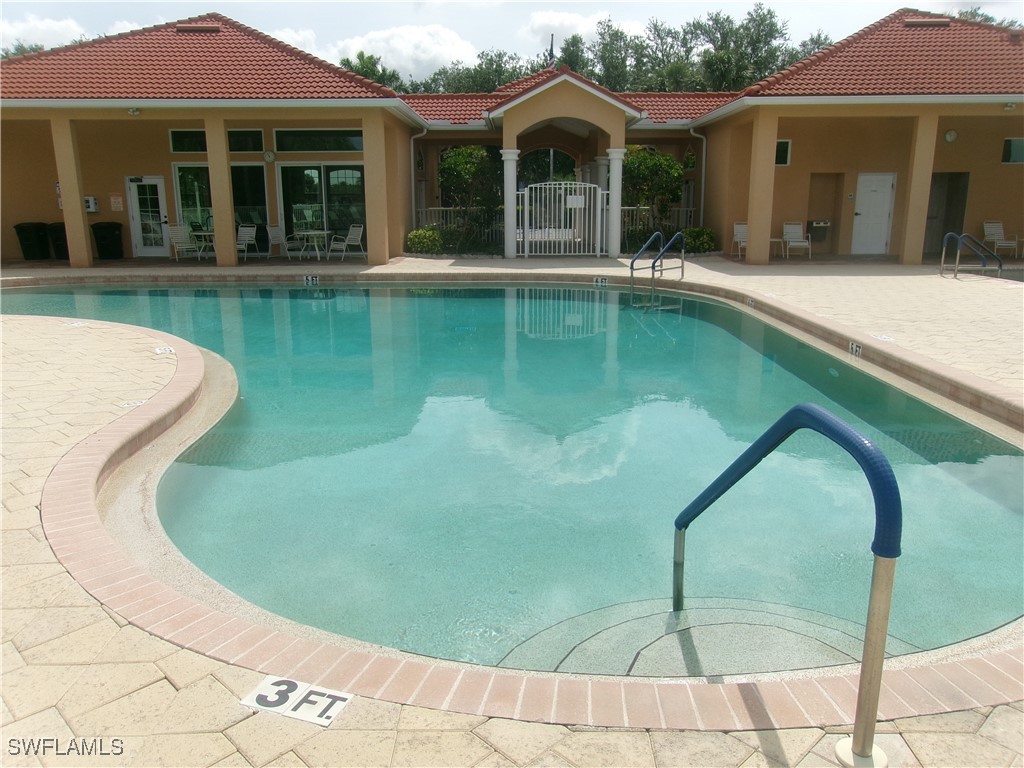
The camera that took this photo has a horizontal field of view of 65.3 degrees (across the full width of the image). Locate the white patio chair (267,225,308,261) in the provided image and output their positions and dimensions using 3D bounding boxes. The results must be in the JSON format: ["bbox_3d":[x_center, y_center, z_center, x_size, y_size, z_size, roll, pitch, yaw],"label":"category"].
[{"bbox_3d":[-5.679,-3.583,20.206,0.660,0.880,0.600,8,15,31],"label":"white patio chair"}]

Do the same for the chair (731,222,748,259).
[{"bbox_3d":[5.787,-3.516,19.495,0.600,0.870,0.680,0,13,0],"label":"chair"}]

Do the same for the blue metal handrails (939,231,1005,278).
[{"bbox_3d":[8.471,-2.361,14.653,0.880,0.830,0.450,0,13,0],"label":"blue metal handrails"}]

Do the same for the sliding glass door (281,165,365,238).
[{"bbox_3d":[-5.087,-4.664,21.496,2.350,2.400,0.140,-1,13,-3],"label":"sliding glass door"}]

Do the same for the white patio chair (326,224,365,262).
[{"bbox_3d":[-4.189,-3.579,20.157,0.660,0.880,0.600,-12,17,-41],"label":"white patio chair"}]

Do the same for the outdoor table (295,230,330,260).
[{"bbox_3d":[-4.813,-3.373,19.385,0.920,0.720,0.920,0,13,0],"label":"outdoor table"}]

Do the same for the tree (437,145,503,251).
[{"bbox_3d":[-1.183,-5.183,22.510,1.850,2.920,1.700,0,13,0],"label":"tree"}]

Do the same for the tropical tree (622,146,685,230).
[{"bbox_3d":[3.979,-5.271,22.495,1.750,2.550,1.600,0,13,0],"label":"tropical tree"}]

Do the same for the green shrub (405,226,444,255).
[{"bbox_3d":[-2.315,-3.916,21.571,1.020,0.770,0.950,0,13,0],"label":"green shrub"}]

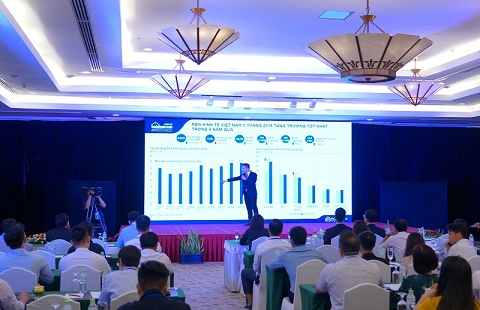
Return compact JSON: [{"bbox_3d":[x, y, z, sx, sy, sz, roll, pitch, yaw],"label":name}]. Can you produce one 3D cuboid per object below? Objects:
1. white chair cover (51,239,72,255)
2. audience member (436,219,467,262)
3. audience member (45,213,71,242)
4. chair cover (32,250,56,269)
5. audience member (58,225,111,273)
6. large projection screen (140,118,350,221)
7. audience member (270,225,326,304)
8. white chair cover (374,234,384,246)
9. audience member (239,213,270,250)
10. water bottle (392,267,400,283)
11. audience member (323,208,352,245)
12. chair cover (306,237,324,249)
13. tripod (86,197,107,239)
[{"bbox_3d":[-2.762,1.755,9.138,0.440,0.950,0.520,0,-2,-10],"label":"white chair cover"},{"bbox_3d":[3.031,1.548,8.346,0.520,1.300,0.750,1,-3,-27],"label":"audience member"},{"bbox_3d":[-2.817,1.588,9.345,0.500,1.300,0.750,0,-2,-8],"label":"audience member"},{"bbox_3d":[-2.424,1.632,7.287,0.424,0.959,0.535,0,-3,-11],"label":"chair cover"},{"bbox_3d":[-1.674,1.454,6.448,0.540,1.340,0.750,0,-2,-9],"label":"audience member"},{"bbox_3d":[0.319,0.472,16.787,5.920,2.887,0.120,0,-2,-10],"label":"large projection screen"},{"bbox_3d":[0.638,1.434,6.636,0.576,1.283,0.808,1,-3,-14],"label":"audience member"},{"bbox_3d":[2.037,1.730,9.580,0.424,0.959,0.535,0,-3,-11],"label":"white chair cover"},{"bbox_3d":[0.296,1.583,9.497,0.485,1.252,0.808,1,-3,-14],"label":"audience member"},{"bbox_3d":[1.661,1.283,6.355,0.070,0.175,0.070,0,-2,-10],"label":"water bottle"},{"bbox_3d":[1.581,1.547,9.771,0.505,1.343,0.808,1,-3,-14],"label":"audience member"},{"bbox_3d":[1.055,1.710,9.119,0.424,0.959,0.535,0,-3,-11],"label":"chair cover"},{"bbox_3d":[-2.911,1.598,12.147,0.800,1.500,0.800,0,-2,-10],"label":"tripod"}]

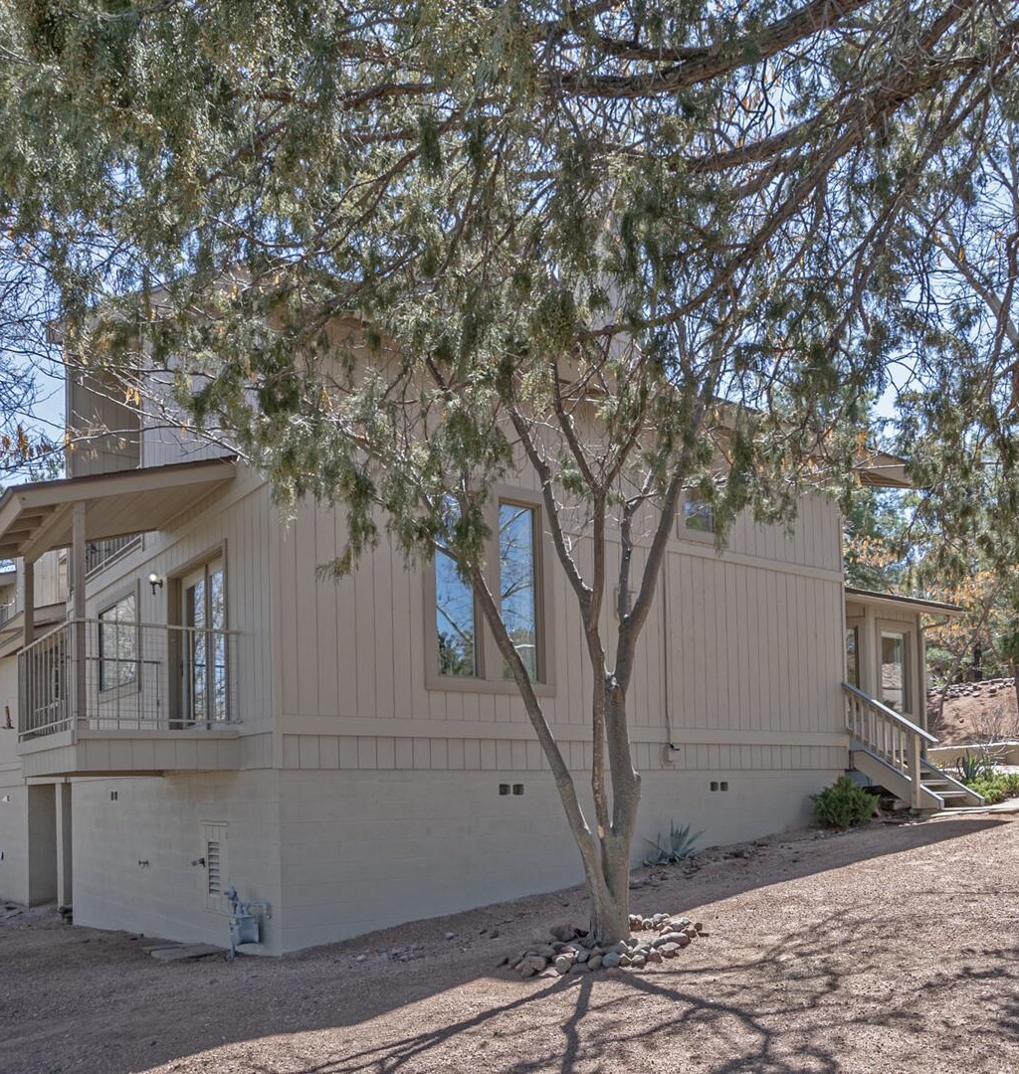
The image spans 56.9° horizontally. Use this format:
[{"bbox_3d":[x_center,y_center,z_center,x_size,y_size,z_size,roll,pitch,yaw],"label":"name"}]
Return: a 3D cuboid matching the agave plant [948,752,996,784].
[{"bbox_3d":[7.425,3.715,15.100,0.750,0.550,0.750,-1,-3,0],"label":"agave plant"}]

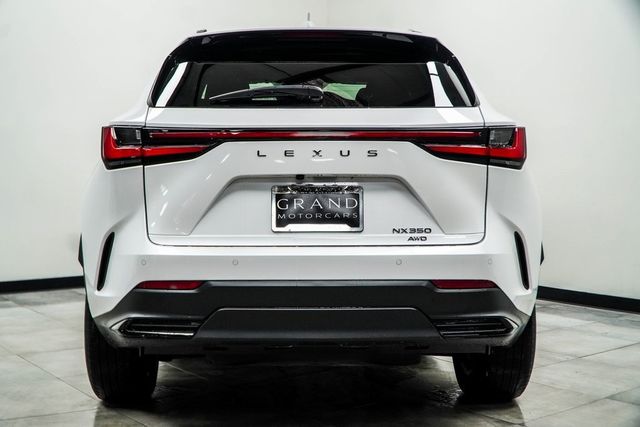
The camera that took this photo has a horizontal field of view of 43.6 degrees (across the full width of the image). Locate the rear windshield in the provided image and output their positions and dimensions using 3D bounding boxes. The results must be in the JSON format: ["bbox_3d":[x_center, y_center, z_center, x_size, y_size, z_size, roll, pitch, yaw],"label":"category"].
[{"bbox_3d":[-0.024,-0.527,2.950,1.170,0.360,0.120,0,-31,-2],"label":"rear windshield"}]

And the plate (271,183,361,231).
[{"bbox_3d":[-0.007,-0.015,2.710,0.310,0.160,0.018,0,2,-2],"label":"plate"}]

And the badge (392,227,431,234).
[{"bbox_3d":[0.312,0.059,2.700,0.132,0.023,0.006,0,2,-2],"label":"badge"}]

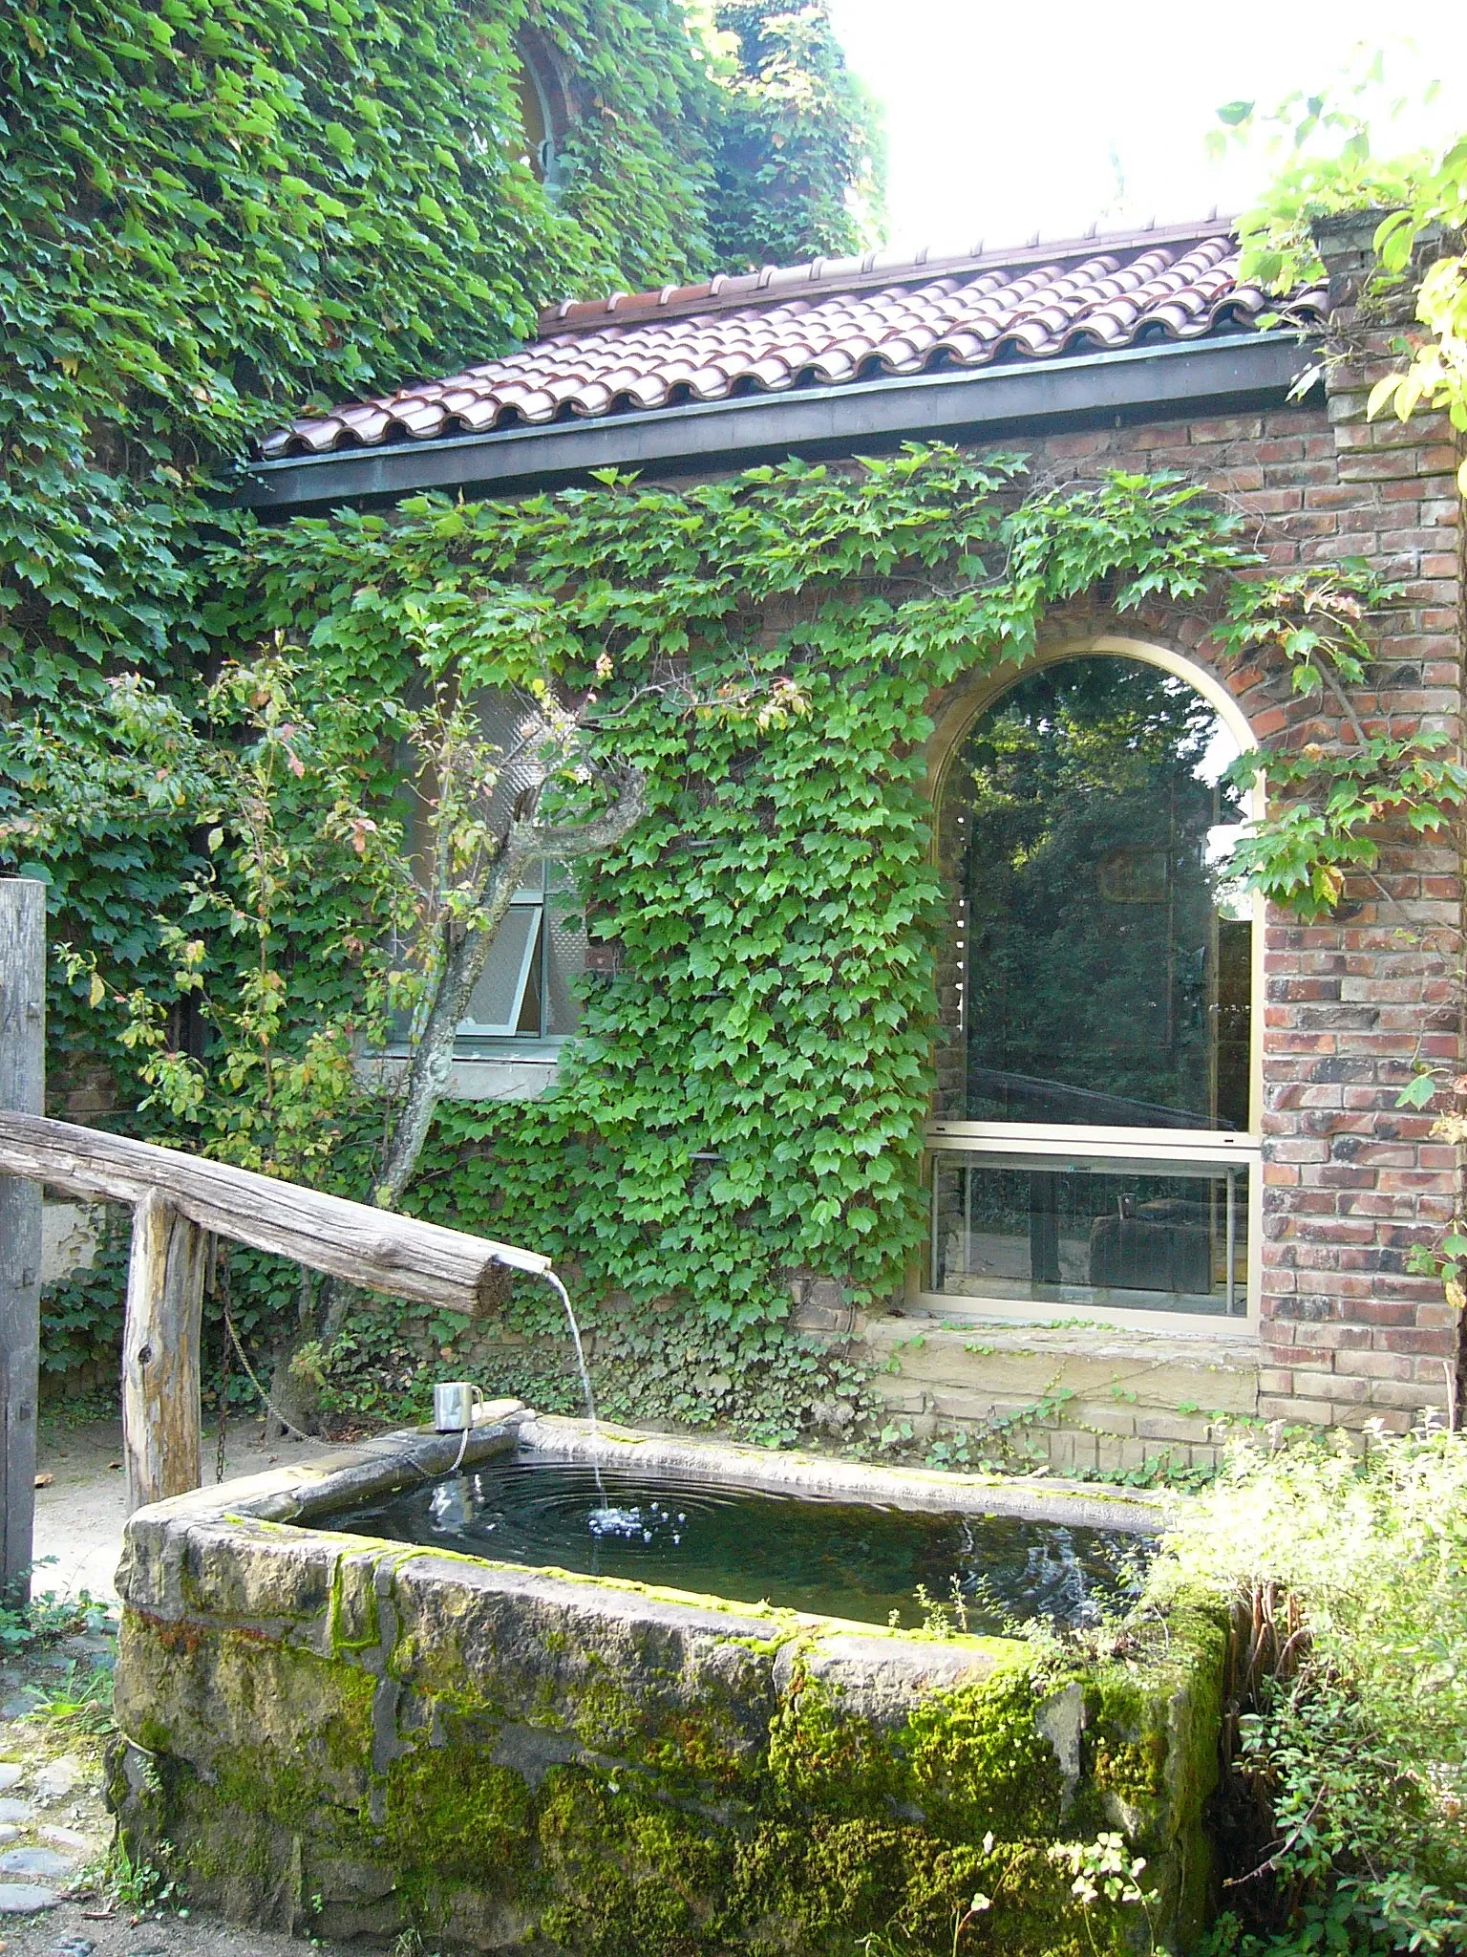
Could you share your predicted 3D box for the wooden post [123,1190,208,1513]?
[{"bbox_3d":[-1.113,0.940,3.828,0.158,1.070,0.155,1,-1,-16],"label":"wooden post"}]

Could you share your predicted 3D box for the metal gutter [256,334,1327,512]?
[{"bbox_3d":[-0.019,-1.781,6.519,3.840,0.160,0.170,0,-1,25],"label":"metal gutter"}]

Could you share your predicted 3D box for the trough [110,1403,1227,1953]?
[{"bbox_3d":[0.010,1.183,3.290,1.730,0.590,1.170,0,-2,28],"label":"trough"}]

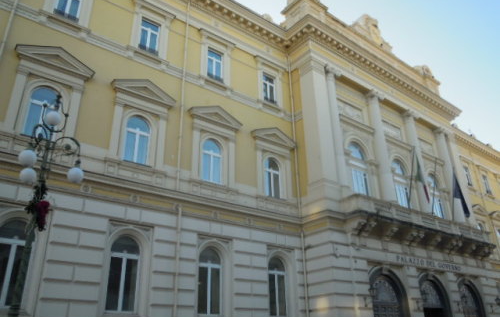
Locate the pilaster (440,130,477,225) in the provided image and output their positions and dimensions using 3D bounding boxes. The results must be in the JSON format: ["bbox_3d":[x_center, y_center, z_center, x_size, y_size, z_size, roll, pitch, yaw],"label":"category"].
[{"bbox_3d":[17.815,2.316,34.761,1.188,9.900,1.122,17,-30,-34],"label":"pilaster"}]

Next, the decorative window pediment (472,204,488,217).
[{"bbox_3d":[22.318,5.030,39.328,3.465,1.006,0.528,17,-30,-34],"label":"decorative window pediment"}]

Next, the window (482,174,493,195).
[{"bbox_3d":[25.537,2.916,43.538,1.040,1.947,0.281,17,-30,-34],"label":"window"}]

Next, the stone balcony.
[{"bbox_3d":[12.082,4.963,27.102,16.253,1.865,1.353,17,-30,-34],"label":"stone balcony"}]

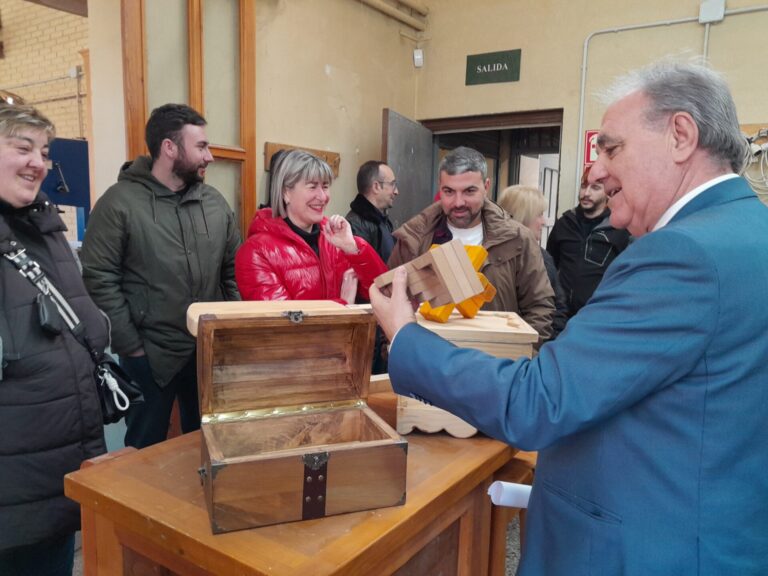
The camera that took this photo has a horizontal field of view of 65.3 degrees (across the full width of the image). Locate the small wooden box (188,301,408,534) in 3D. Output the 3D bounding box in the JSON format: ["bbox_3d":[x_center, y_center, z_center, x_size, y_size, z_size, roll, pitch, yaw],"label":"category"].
[{"bbox_3d":[-0.173,0.223,1.185,0.352,0.343,0.305,-1,6,-21],"label":"small wooden box"}]

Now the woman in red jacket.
[{"bbox_3d":[-0.266,0.401,1.975,0.480,1.660,0.360,-2,7,-25],"label":"woman in red jacket"}]

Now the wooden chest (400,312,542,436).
[{"bbox_3d":[0.208,0.220,1.633,0.340,0.267,0.345,1,6,3],"label":"wooden chest"}]

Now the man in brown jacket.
[{"bbox_3d":[0.277,0.381,2.003,0.540,1.710,0.350,2,6,7],"label":"man in brown jacket"}]

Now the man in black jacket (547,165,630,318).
[{"bbox_3d":[1.067,0.243,3.146,0.490,1.770,0.300,5,7,32],"label":"man in black jacket"}]

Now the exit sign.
[{"bbox_3d":[0.687,-1.383,3.769,0.350,0.187,0.012,4,7,28],"label":"exit sign"}]

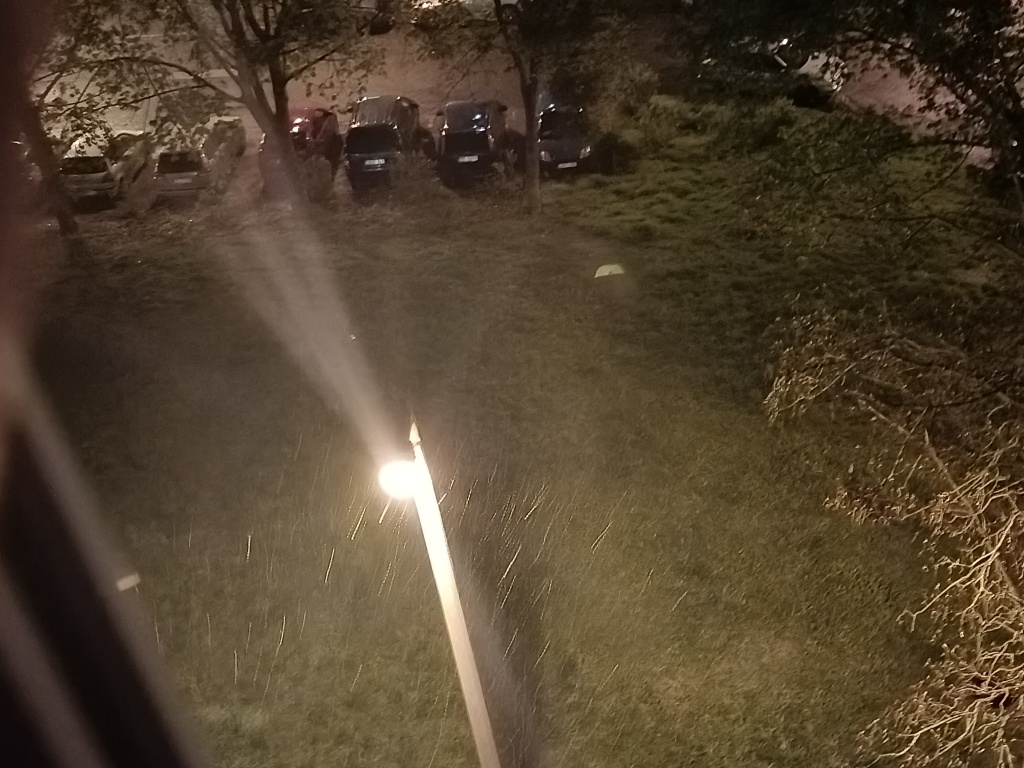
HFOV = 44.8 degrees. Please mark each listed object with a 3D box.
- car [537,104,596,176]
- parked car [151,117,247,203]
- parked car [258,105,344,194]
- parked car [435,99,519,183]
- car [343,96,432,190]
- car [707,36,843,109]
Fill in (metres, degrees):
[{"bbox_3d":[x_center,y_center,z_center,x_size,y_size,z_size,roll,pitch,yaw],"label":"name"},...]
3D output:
[{"bbox_3d":[1.412,-7.223,35.196,1.660,1.460,3.950,-4,34,0],"label":"car"},{"bbox_3d":[-8.787,-6.626,35.451,1.700,1.450,4.100,0,34,6],"label":"parked car"},{"bbox_3d":[-5.987,-6.912,35.523,1.700,1.500,4.100,-2,34,4],"label":"parked car"},{"bbox_3d":[-1.148,-7.200,35.164,1.740,1.780,4.150,-3,34,2],"label":"parked car"},{"bbox_3d":[-3.719,-7.231,35.642,1.740,1.620,4.300,-3,34,2],"label":"car"},{"bbox_3d":[7.897,-9.597,38.018,4.300,1.480,1.750,11,36,21],"label":"car"}]

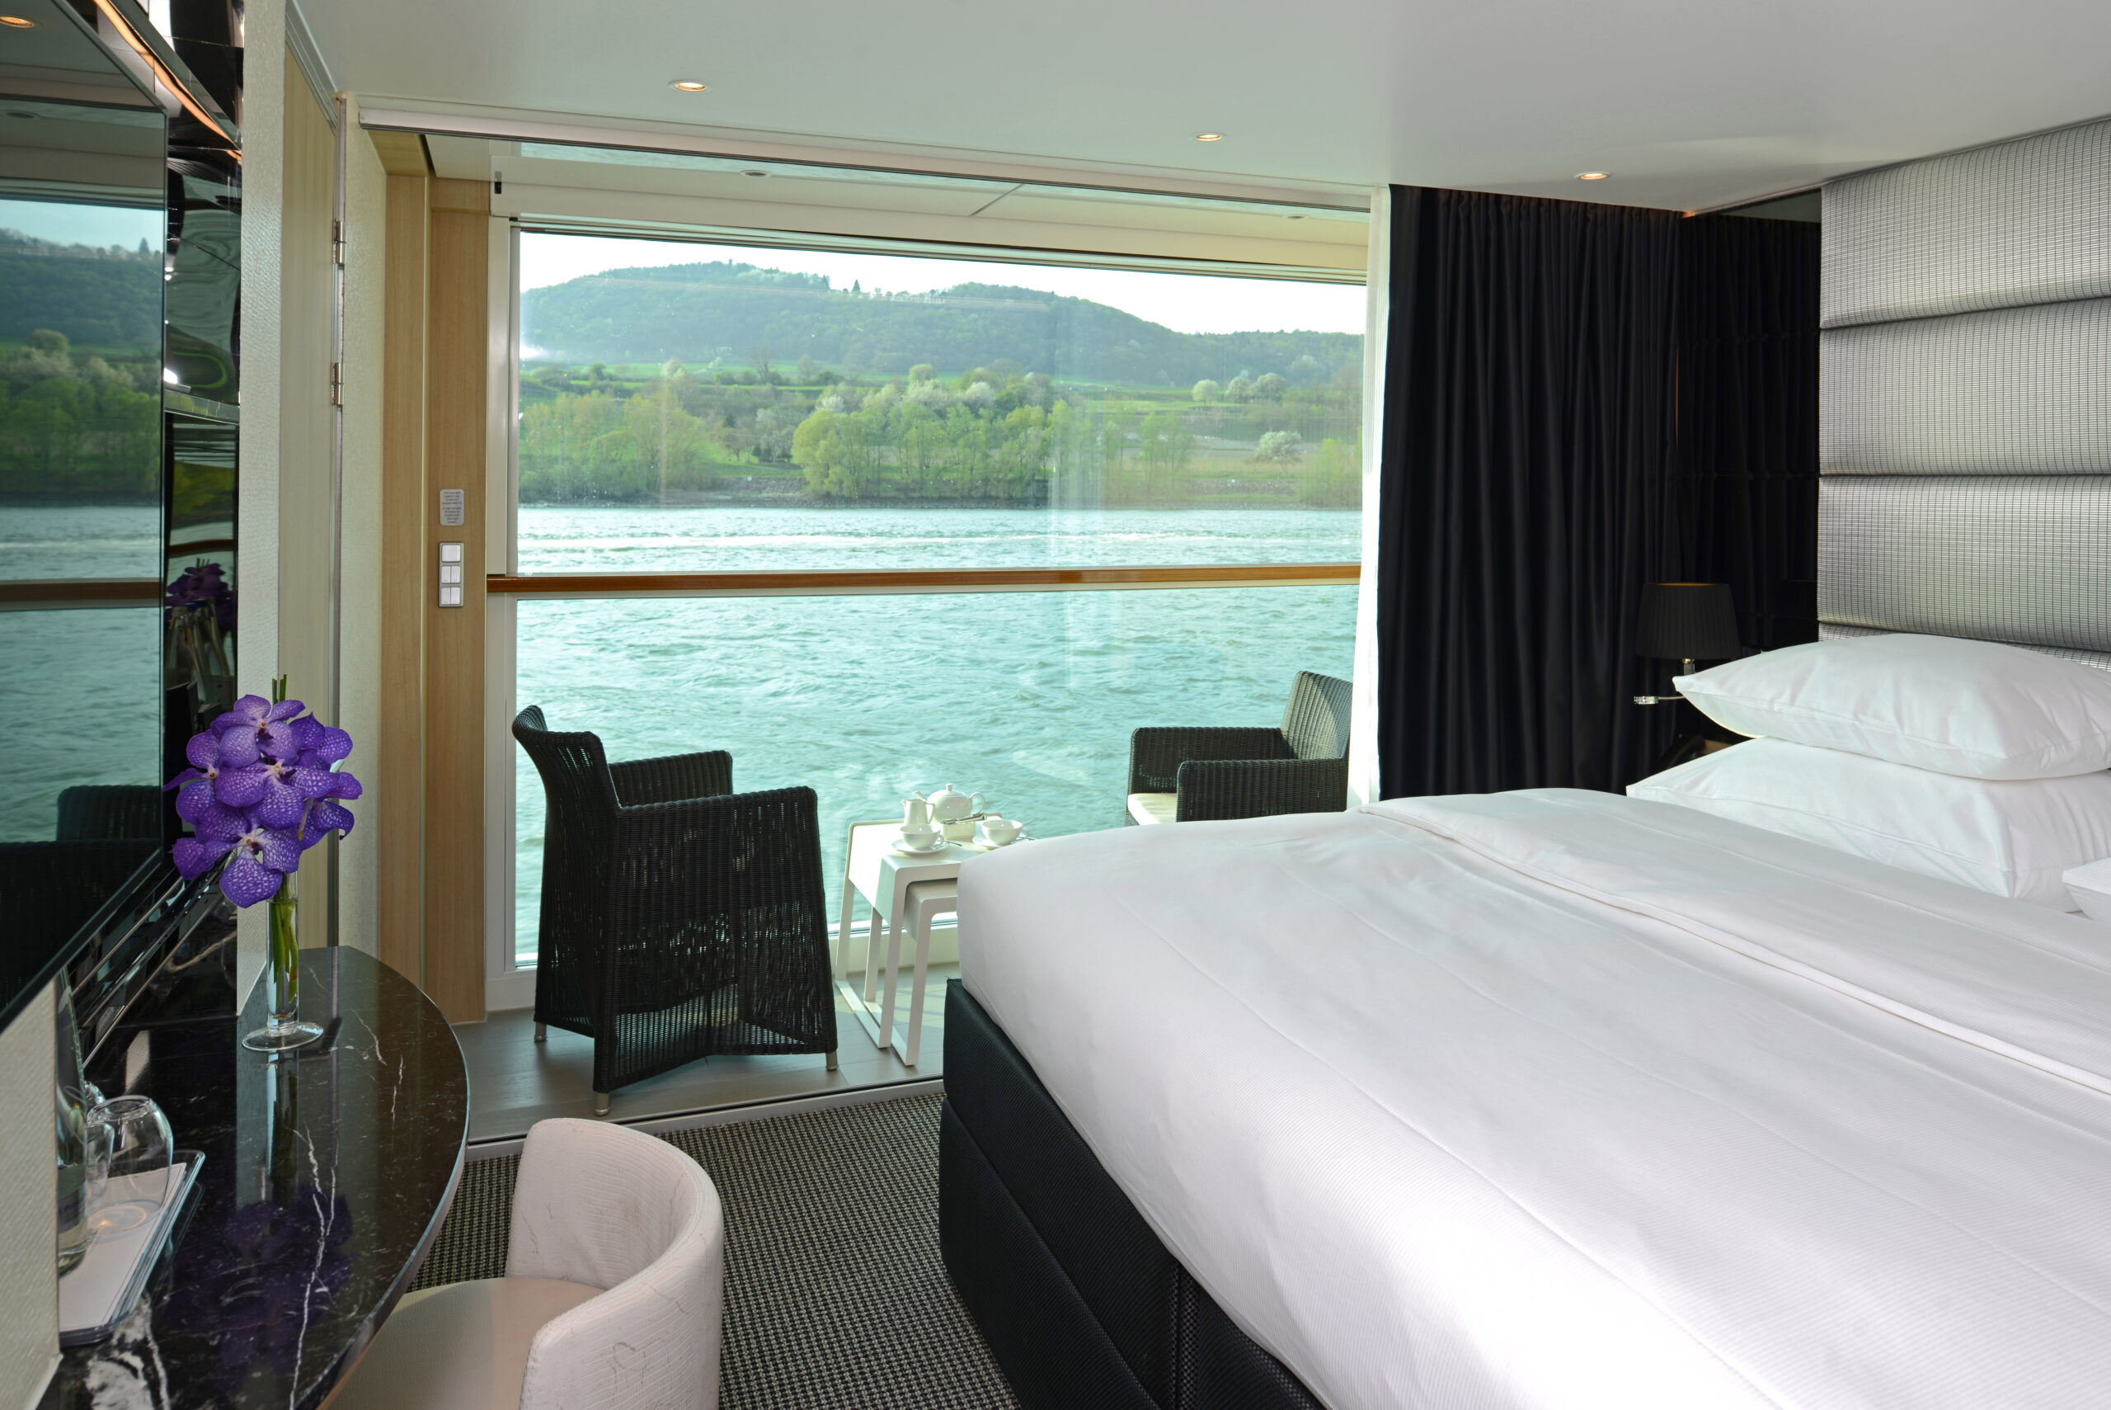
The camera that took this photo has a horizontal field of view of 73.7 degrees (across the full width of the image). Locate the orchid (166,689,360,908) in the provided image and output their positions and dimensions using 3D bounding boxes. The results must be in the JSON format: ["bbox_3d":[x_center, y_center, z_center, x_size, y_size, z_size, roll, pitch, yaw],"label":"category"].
[{"bbox_3d":[-0.815,0.096,1.455,0.200,0.225,0.165,-2,5,-29],"label":"orchid"}]

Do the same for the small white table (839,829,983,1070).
[{"bbox_3d":[-0.276,0.549,3.564,0.440,0.460,0.560,-1,5,-21],"label":"small white table"}]

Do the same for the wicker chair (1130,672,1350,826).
[{"bbox_3d":[0.509,0.339,3.779,0.600,0.800,0.530,0,5,-9],"label":"wicker chair"}]

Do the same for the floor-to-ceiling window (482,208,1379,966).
[{"bbox_3d":[-0.160,-0.342,3.970,2.630,1.940,0.120,-1,5,-21],"label":"floor-to-ceiling window"}]

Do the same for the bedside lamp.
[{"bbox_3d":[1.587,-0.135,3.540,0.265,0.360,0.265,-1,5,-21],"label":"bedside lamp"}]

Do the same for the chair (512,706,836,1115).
[{"bbox_3d":[-0.896,0.416,3.243,0.600,0.800,0.530,-2,5,-32],"label":"chair"}]

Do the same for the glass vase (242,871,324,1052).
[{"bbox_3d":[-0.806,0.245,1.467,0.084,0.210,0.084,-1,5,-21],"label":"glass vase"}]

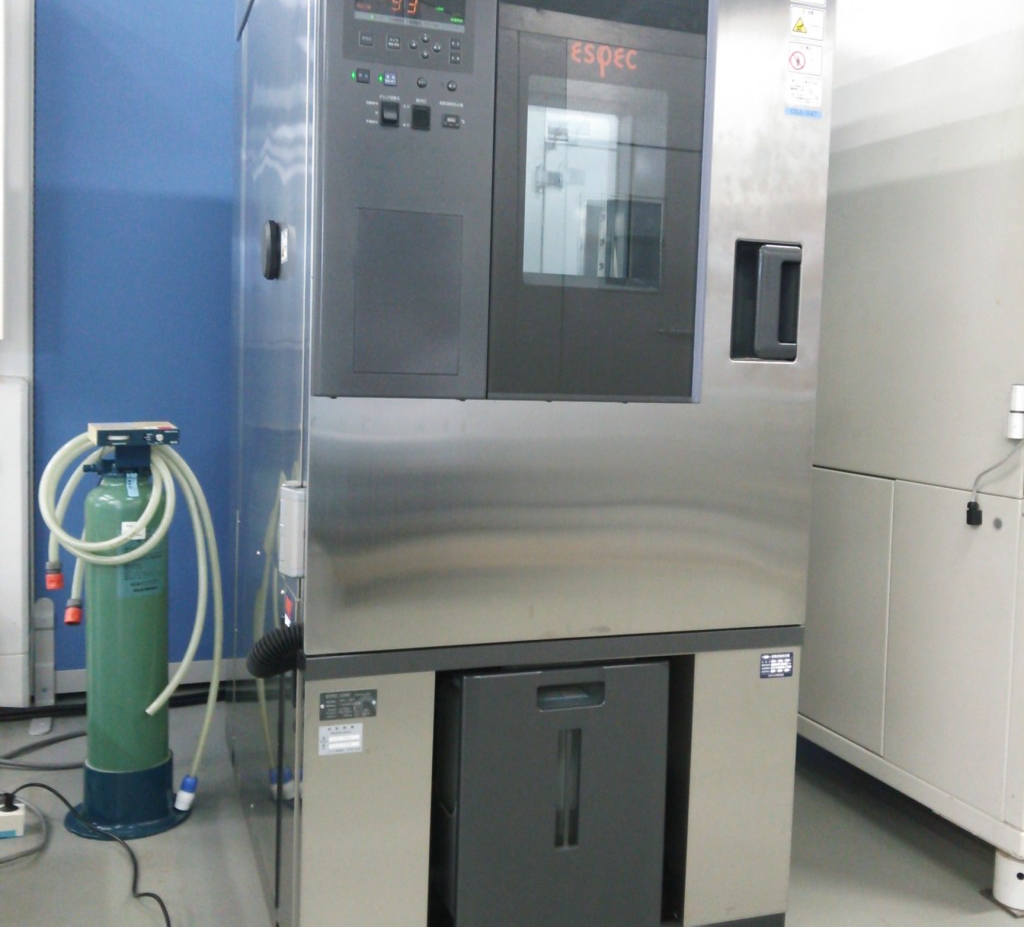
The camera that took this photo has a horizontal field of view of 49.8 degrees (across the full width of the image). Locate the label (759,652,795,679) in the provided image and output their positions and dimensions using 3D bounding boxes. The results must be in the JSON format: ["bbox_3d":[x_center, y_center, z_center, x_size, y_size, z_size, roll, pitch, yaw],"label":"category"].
[{"bbox_3d":[0.456,0.347,1.896,0.065,0.043,0.002,0,5,-20],"label":"label"}]

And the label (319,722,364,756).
[{"bbox_3d":[-0.254,0.412,1.647,0.065,0.044,0.002,0,5,-20],"label":"label"}]

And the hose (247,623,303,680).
[{"bbox_3d":[-0.353,0.278,1.646,0.080,0.077,0.075,0,5,-20],"label":"hose"}]

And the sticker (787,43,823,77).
[{"bbox_3d":[0.481,-0.662,1.808,0.063,0.048,0.002,0,5,-20],"label":"sticker"}]

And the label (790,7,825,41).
[{"bbox_3d":[0.483,-0.719,1.803,0.064,0.050,0.002,0,5,-20],"label":"label"}]

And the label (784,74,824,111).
[{"bbox_3d":[0.480,-0.610,1.813,0.068,0.048,0.002,0,5,-20],"label":"label"}]

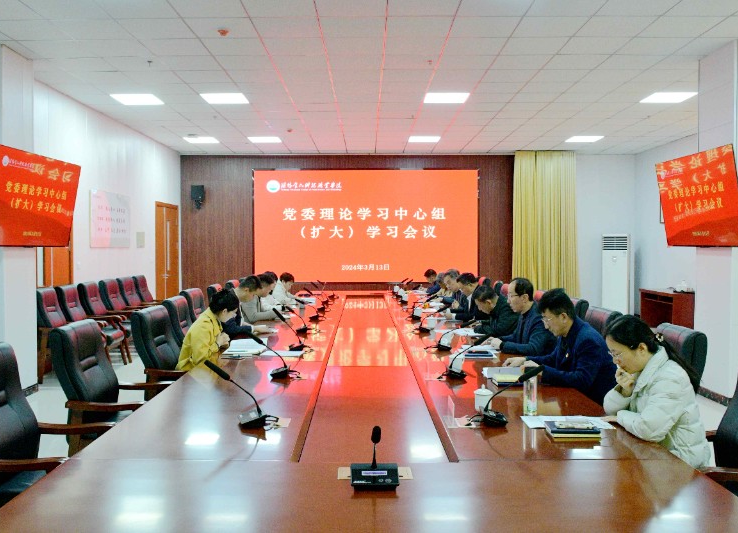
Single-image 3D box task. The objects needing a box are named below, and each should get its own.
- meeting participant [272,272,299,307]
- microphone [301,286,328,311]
[{"bbox_3d":[-1.302,0.684,9.126,0.680,1.210,0.480,0,2,0],"label":"meeting participant"},{"bbox_3d":[-0.656,0.406,7.377,0.260,0.290,0.140,0,2,-6],"label":"microphone"}]

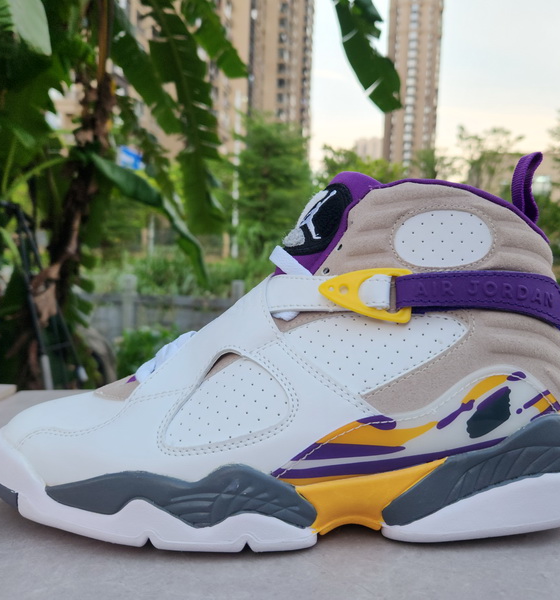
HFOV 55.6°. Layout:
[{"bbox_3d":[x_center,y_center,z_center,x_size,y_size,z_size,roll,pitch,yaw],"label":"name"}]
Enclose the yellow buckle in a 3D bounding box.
[{"bbox_3d":[0.038,-0.002,0.239,0.041,0.024,0.010,1,3,8],"label":"yellow buckle"}]

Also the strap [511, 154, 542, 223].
[{"bbox_3d":[0.126,-0.057,0.272,0.017,0.036,0.022,1,3,0],"label":"strap"}]

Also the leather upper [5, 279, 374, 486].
[{"bbox_3d":[-0.045,0.033,0.267,0.181,0.087,0.090,1,3,0],"label":"leather upper"}]

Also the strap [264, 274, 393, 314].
[{"bbox_3d":[0.022,-0.003,0.246,0.056,0.017,0.024,1,3,10],"label":"strap"}]

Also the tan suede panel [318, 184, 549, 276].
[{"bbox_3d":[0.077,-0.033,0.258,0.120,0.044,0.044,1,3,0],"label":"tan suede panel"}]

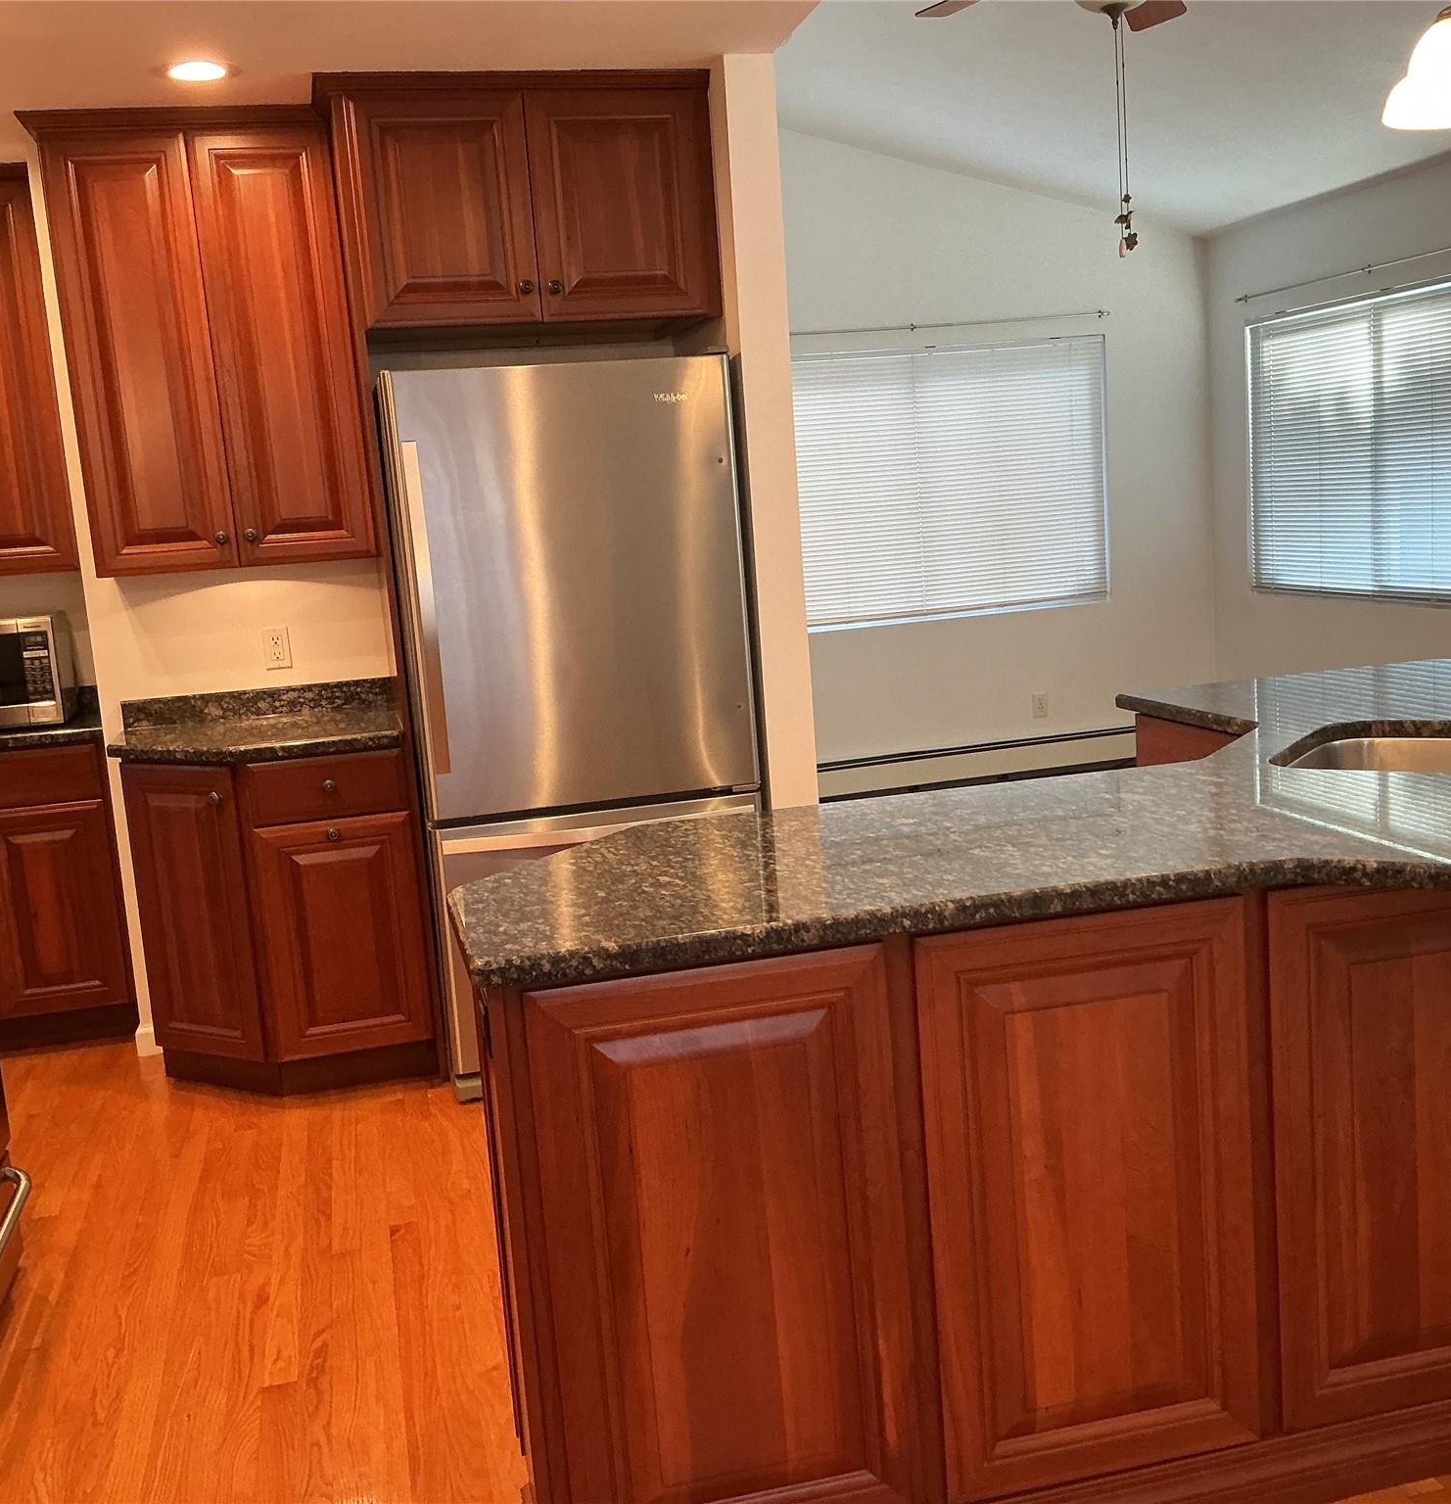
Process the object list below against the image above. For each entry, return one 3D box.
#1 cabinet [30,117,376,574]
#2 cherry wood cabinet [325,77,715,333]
[{"bbox_3d":[-1.305,-1.026,4.289,0.710,1.100,0.340,-6,10,-11],"label":"cabinet"},{"bbox_3d":[-0.525,-1.349,4.263,0.915,0.565,0.640,-6,10,-11],"label":"cherry wood cabinet"}]

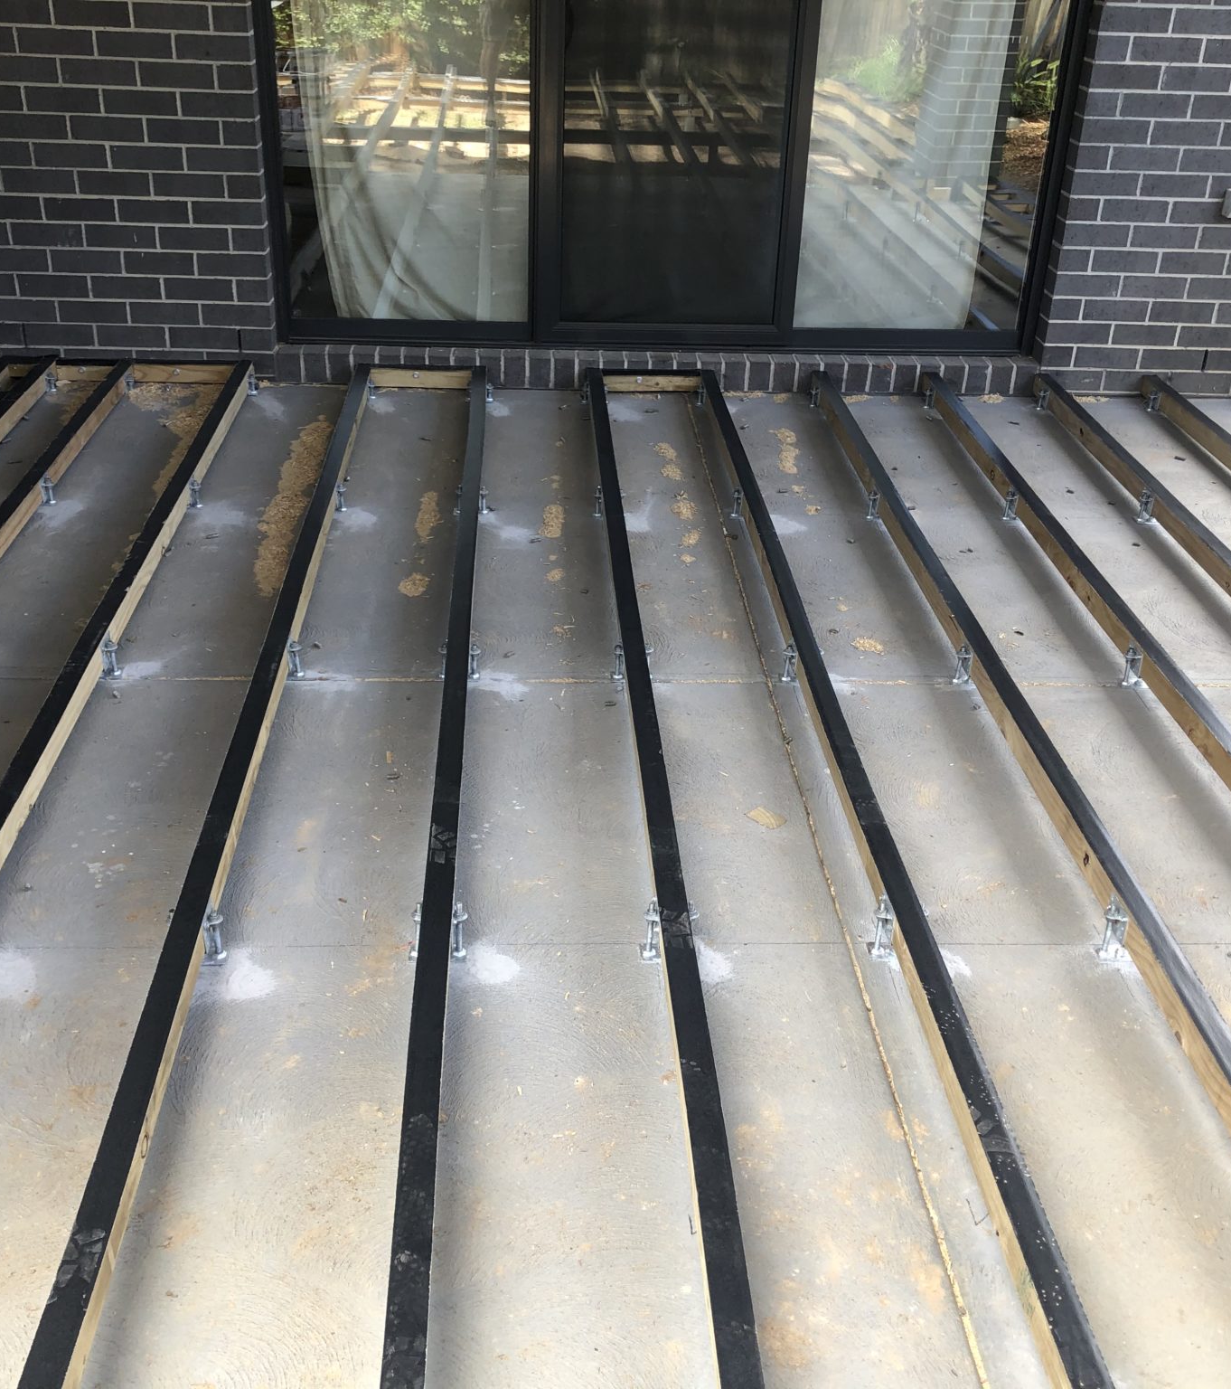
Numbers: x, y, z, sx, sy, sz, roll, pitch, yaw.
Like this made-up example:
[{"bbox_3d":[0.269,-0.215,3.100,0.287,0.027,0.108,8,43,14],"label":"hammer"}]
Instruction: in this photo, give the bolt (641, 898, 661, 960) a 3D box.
[{"bbox_3d":[0.059,0.398,2.520,0.030,0.110,0.031,0,29,-3],"label":"bolt"}]

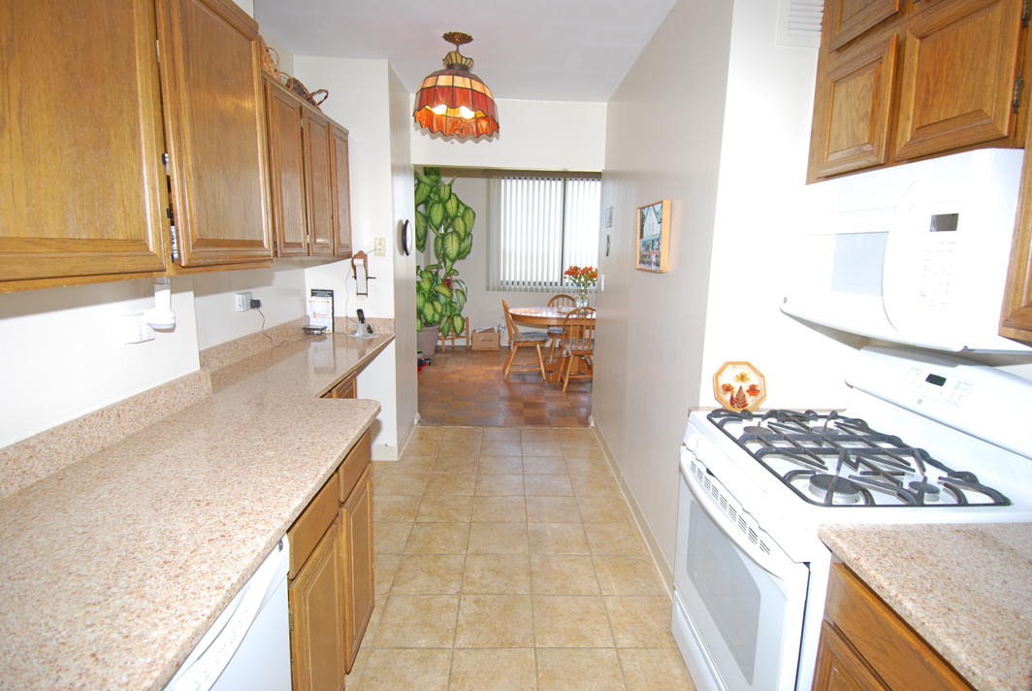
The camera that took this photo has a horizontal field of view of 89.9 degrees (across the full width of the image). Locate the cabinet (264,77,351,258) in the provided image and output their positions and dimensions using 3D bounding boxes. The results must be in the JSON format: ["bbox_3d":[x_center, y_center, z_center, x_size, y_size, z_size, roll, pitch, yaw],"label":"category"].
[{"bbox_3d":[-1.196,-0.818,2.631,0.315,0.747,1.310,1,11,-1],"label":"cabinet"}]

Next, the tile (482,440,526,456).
[{"bbox_3d":[-0.109,0.774,3.846,0.303,0.010,0.300,1,11,-1],"label":"tile"}]

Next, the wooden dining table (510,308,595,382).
[{"bbox_3d":[0.674,-0.021,6.065,1.530,0.740,1.070,1,11,-1],"label":"wooden dining table"}]

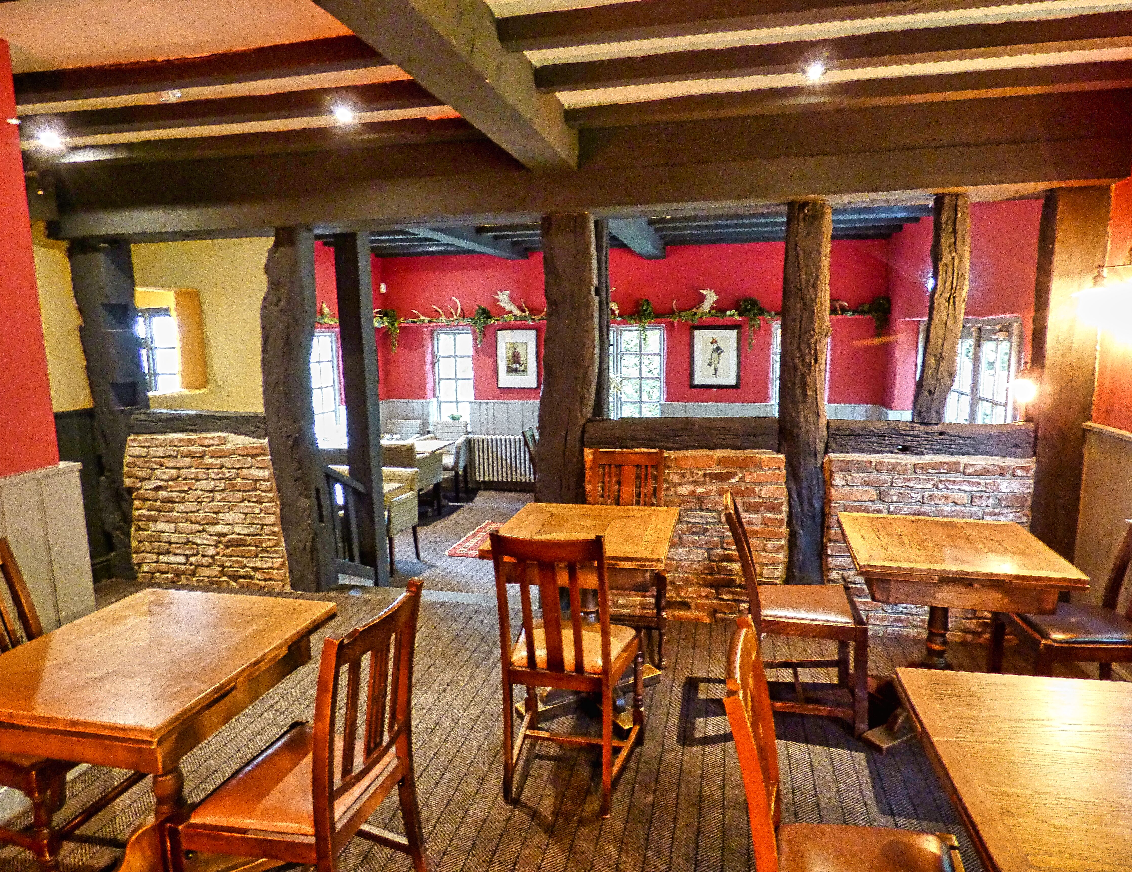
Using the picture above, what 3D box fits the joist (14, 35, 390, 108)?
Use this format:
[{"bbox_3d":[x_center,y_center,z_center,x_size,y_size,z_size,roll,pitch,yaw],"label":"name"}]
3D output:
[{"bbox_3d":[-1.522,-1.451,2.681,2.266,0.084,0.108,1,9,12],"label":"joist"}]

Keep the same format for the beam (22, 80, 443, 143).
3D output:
[{"bbox_3d":[-1.650,-1.504,3.119,2.240,0.088,0.120,1,9,11],"label":"beam"}]

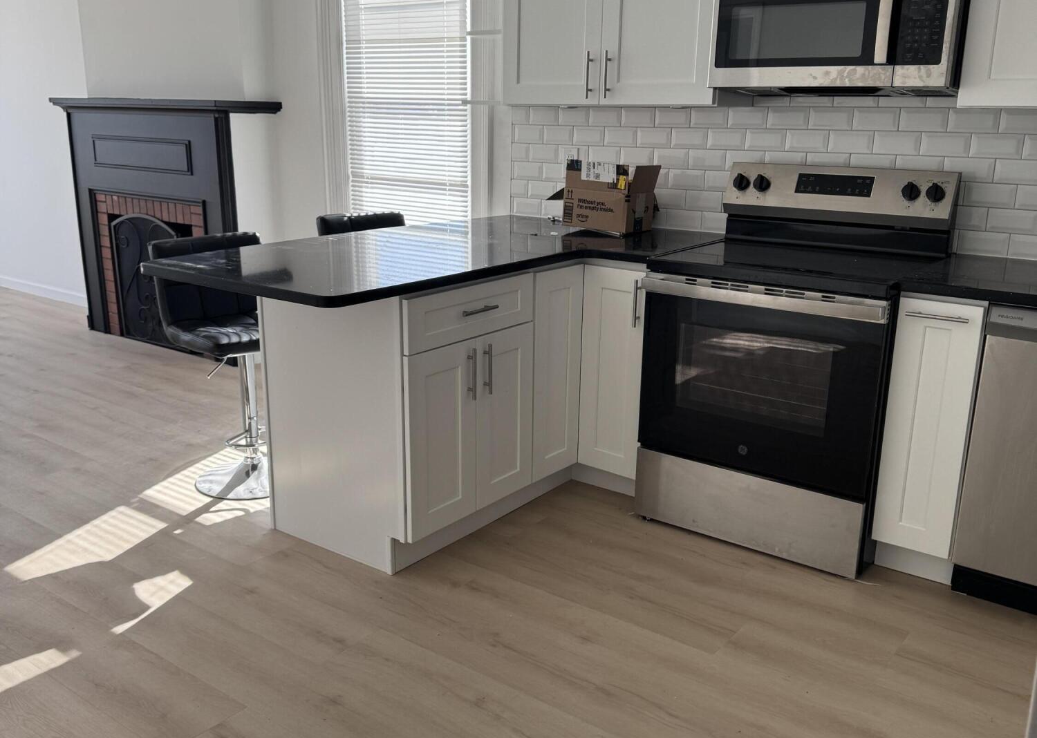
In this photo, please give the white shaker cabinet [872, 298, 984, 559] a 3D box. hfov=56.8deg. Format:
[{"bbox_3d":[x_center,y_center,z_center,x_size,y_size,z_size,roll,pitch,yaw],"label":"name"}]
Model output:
[{"bbox_3d":[1.343,0.125,2.970,0.225,0.795,0.610,12,19,35],"label":"white shaker cabinet"}]

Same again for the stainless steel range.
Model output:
[{"bbox_3d":[0.889,-0.046,3.139,0.761,1.188,0.730,12,19,35],"label":"stainless steel range"}]

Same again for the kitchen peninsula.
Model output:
[{"bbox_3d":[-0.169,0.036,3.314,1.115,0.917,1.845,12,19,35],"label":"kitchen peninsula"}]

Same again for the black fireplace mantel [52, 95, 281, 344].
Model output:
[{"bbox_3d":[-2.019,-0.829,5.529,1.570,1.387,0.400,12,19,35],"label":"black fireplace mantel"}]

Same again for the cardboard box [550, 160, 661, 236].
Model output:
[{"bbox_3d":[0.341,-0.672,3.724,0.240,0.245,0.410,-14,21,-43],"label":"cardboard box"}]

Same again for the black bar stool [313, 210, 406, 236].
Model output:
[{"bbox_3d":[-0.615,-0.202,4.222,0.420,0.890,0.470,-9,18,-30],"label":"black bar stool"}]

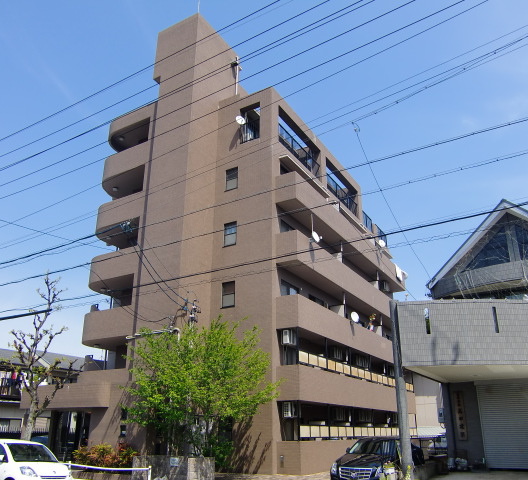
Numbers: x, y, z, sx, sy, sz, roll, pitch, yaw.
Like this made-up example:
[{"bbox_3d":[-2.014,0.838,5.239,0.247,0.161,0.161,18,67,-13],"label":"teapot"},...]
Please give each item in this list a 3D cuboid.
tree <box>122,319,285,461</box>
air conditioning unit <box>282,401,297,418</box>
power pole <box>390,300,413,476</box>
[{"bbox_3d":[-2.140,5.326,17.978,5.136,5.388,4.532,3,-20,-6],"label":"tree"},{"bbox_3d":[1.052,7.021,21.296,0.302,0.564,0.806,-11,-23,28],"label":"air conditioning unit"},{"bbox_3d":[4.709,5.073,17.900,0.362,6.093,0.362,-5,-21,13],"label":"power pole"}]

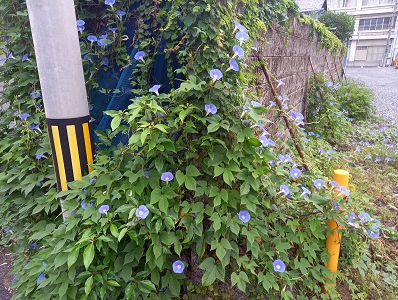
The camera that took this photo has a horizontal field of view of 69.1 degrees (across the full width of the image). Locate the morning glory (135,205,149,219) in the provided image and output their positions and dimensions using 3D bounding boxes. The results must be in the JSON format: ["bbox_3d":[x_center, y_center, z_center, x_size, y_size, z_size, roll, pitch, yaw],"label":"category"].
[{"bbox_3d":[-0.299,0.326,1.530,0.071,0.071,0.040,-14,-17,-32],"label":"morning glory"}]

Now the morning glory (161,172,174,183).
[{"bbox_3d":[-0.192,0.168,1.760,0.074,0.050,0.071,-4,44,-10],"label":"morning glory"}]

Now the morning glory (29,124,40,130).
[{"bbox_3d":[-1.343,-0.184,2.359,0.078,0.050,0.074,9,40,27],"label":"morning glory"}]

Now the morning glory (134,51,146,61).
[{"bbox_3d":[-0.434,-0.688,2.109,0.080,0.076,0.050,6,-19,21],"label":"morning glory"}]

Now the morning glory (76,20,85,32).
[{"bbox_3d":[-0.882,-0.919,2.150,0.070,0.050,0.070,-16,62,-36],"label":"morning glory"}]

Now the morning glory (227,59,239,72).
[{"bbox_3d":[0.216,-0.528,1.810,0.050,0.077,0.081,-31,-7,41],"label":"morning glory"}]

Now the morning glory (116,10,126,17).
[{"bbox_3d":[-0.584,-1.016,2.150,0.070,0.045,0.065,-9,55,-22],"label":"morning glory"}]

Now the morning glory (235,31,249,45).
[{"bbox_3d":[0.272,-0.705,1.809,0.083,0.050,0.079,2,62,7],"label":"morning glory"}]

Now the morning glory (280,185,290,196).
[{"bbox_3d":[0.533,0.252,1.800,0.070,0.070,0.045,-20,-18,-44],"label":"morning glory"}]

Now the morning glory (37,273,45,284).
[{"bbox_3d":[-0.899,0.734,1.650,0.066,0.045,0.066,9,47,32],"label":"morning glory"}]

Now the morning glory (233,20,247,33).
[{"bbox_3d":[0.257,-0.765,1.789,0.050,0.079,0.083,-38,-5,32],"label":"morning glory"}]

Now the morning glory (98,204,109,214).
[{"bbox_3d":[-0.598,0.373,1.809,0.067,0.050,0.064,1,42,5],"label":"morning glory"}]

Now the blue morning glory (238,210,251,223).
[{"bbox_3d":[0.255,0.373,1.620,0.070,0.070,0.040,-6,-21,-12],"label":"blue morning glory"}]

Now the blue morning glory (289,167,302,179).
[{"bbox_3d":[0.604,0.141,1.810,0.073,0.050,0.070,8,60,26],"label":"blue morning glory"}]

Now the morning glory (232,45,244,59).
[{"bbox_3d":[0.211,-0.539,1.580,0.075,0.075,0.050,-17,-4,-39],"label":"morning glory"}]

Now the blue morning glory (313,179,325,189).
[{"bbox_3d":[0.742,0.206,1.780,0.070,0.045,0.070,9,46,31],"label":"blue morning glory"}]

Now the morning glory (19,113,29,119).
[{"bbox_3d":[-1.208,-0.232,2.000,0.068,0.045,0.068,34,30,18],"label":"morning glory"}]

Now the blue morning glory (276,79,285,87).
[{"bbox_3d":[0.677,-0.561,2.400,0.062,0.050,0.062,47,36,12],"label":"blue morning glory"}]

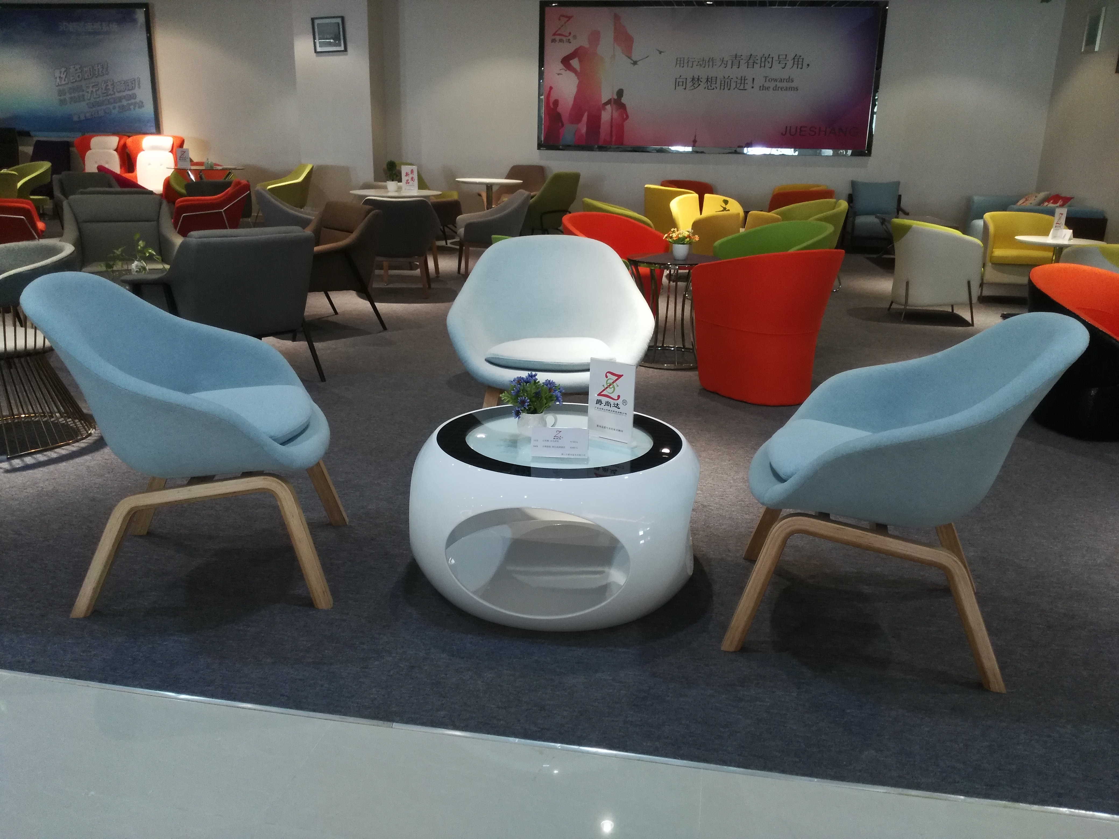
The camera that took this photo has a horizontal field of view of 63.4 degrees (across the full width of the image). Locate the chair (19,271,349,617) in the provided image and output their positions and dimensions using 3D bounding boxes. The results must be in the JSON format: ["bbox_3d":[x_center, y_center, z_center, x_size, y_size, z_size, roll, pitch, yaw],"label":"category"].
[{"bbox_3d":[-0.973,0.022,2.374,0.740,0.810,0.755,-1,17,-8],"label":"chair"}]

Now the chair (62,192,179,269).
[{"bbox_3d":[-3.172,-1.245,6.594,0.762,0.773,0.739,-7,19,-27],"label":"chair"}]

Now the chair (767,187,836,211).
[{"bbox_3d":[2.461,-1.921,9.215,0.680,0.800,0.660,-8,19,-29],"label":"chair"}]

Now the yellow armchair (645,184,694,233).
[{"bbox_3d":[1.426,-2.570,11.493,0.694,0.750,0.739,2,16,3],"label":"yellow armchair"}]

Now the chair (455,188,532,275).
[{"bbox_3d":[-0.585,-1.636,8.019,0.660,0.780,0.620,-2,17,-11],"label":"chair"}]

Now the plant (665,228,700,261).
[{"bbox_3d":[0.688,-0.999,5.105,0.197,0.188,0.197,1,16,0],"label":"plant"}]

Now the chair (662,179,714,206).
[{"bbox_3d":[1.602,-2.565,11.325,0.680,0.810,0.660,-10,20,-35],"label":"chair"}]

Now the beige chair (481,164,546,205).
[{"bbox_3d":[-0.477,-2.752,11.569,0.762,0.974,0.784,10,19,29],"label":"beige chair"}]

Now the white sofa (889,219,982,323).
[{"bbox_3d":[2.798,-1.122,6.731,0.594,0.717,0.650,3,17,7],"label":"white sofa"}]

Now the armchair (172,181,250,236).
[{"bbox_3d":[-3.284,-1.849,8.563,0.770,0.790,0.720,-5,17,-19],"label":"armchair"}]

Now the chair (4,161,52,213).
[{"bbox_3d":[-7.489,-3.220,12.764,0.700,0.790,0.660,6,17,14],"label":"chair"}]

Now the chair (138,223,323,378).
[{"bbox_3d":[-1.683,-0.599,4.518,0.700,0.755,0.730,-11,20,-35],"label":"chair"}]

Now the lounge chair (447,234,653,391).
[{"bbox_3d":[-0.035,-0.274,3.443,0.760,0.785,0.760,1,16,-1],"label":"lounge chair"}]

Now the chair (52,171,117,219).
[{"bbox_3d":[-5.021,-2.215,9.602,0.720,0.780,0.720,-9,19,-32],"label":"chair"}]

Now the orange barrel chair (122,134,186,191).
[{"bbox_3d":[-5.195,-3.032,11.717,0.780,1.190,0.800,-5,18,-20],"label":"orange barrel chair"}]

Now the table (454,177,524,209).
[{"bbox_3d":[-0.883,-2.568,11.213,0.820,0.760,0.820,1,16,0],"label":"table"}]

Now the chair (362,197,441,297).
[{"bbox_3d":[-1.269,-1.425,7.311,0.660,0.770,0.630,-1,17,-6],"label":"chair"}]

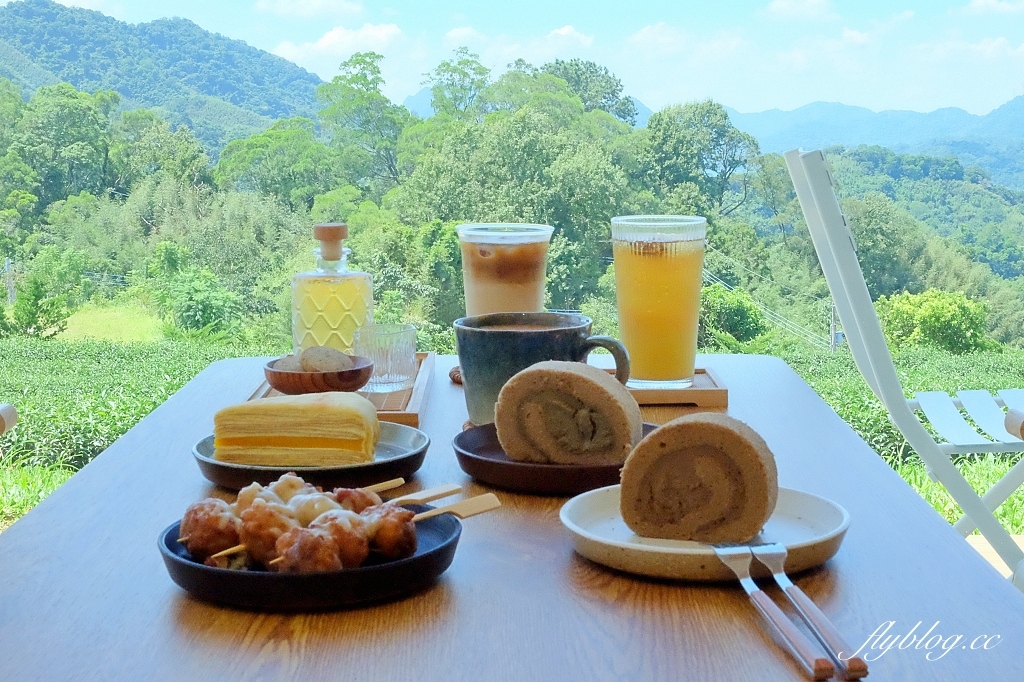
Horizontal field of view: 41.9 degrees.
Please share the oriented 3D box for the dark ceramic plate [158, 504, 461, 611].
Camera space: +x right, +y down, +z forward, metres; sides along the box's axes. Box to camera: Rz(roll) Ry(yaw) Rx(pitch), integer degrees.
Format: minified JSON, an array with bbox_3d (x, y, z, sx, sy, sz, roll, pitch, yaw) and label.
[{"bbox_3d":[-0.107,0.110,0.718,0.160,0.022,0.160,0,9,0],"label":"dark ceramic plate"}]

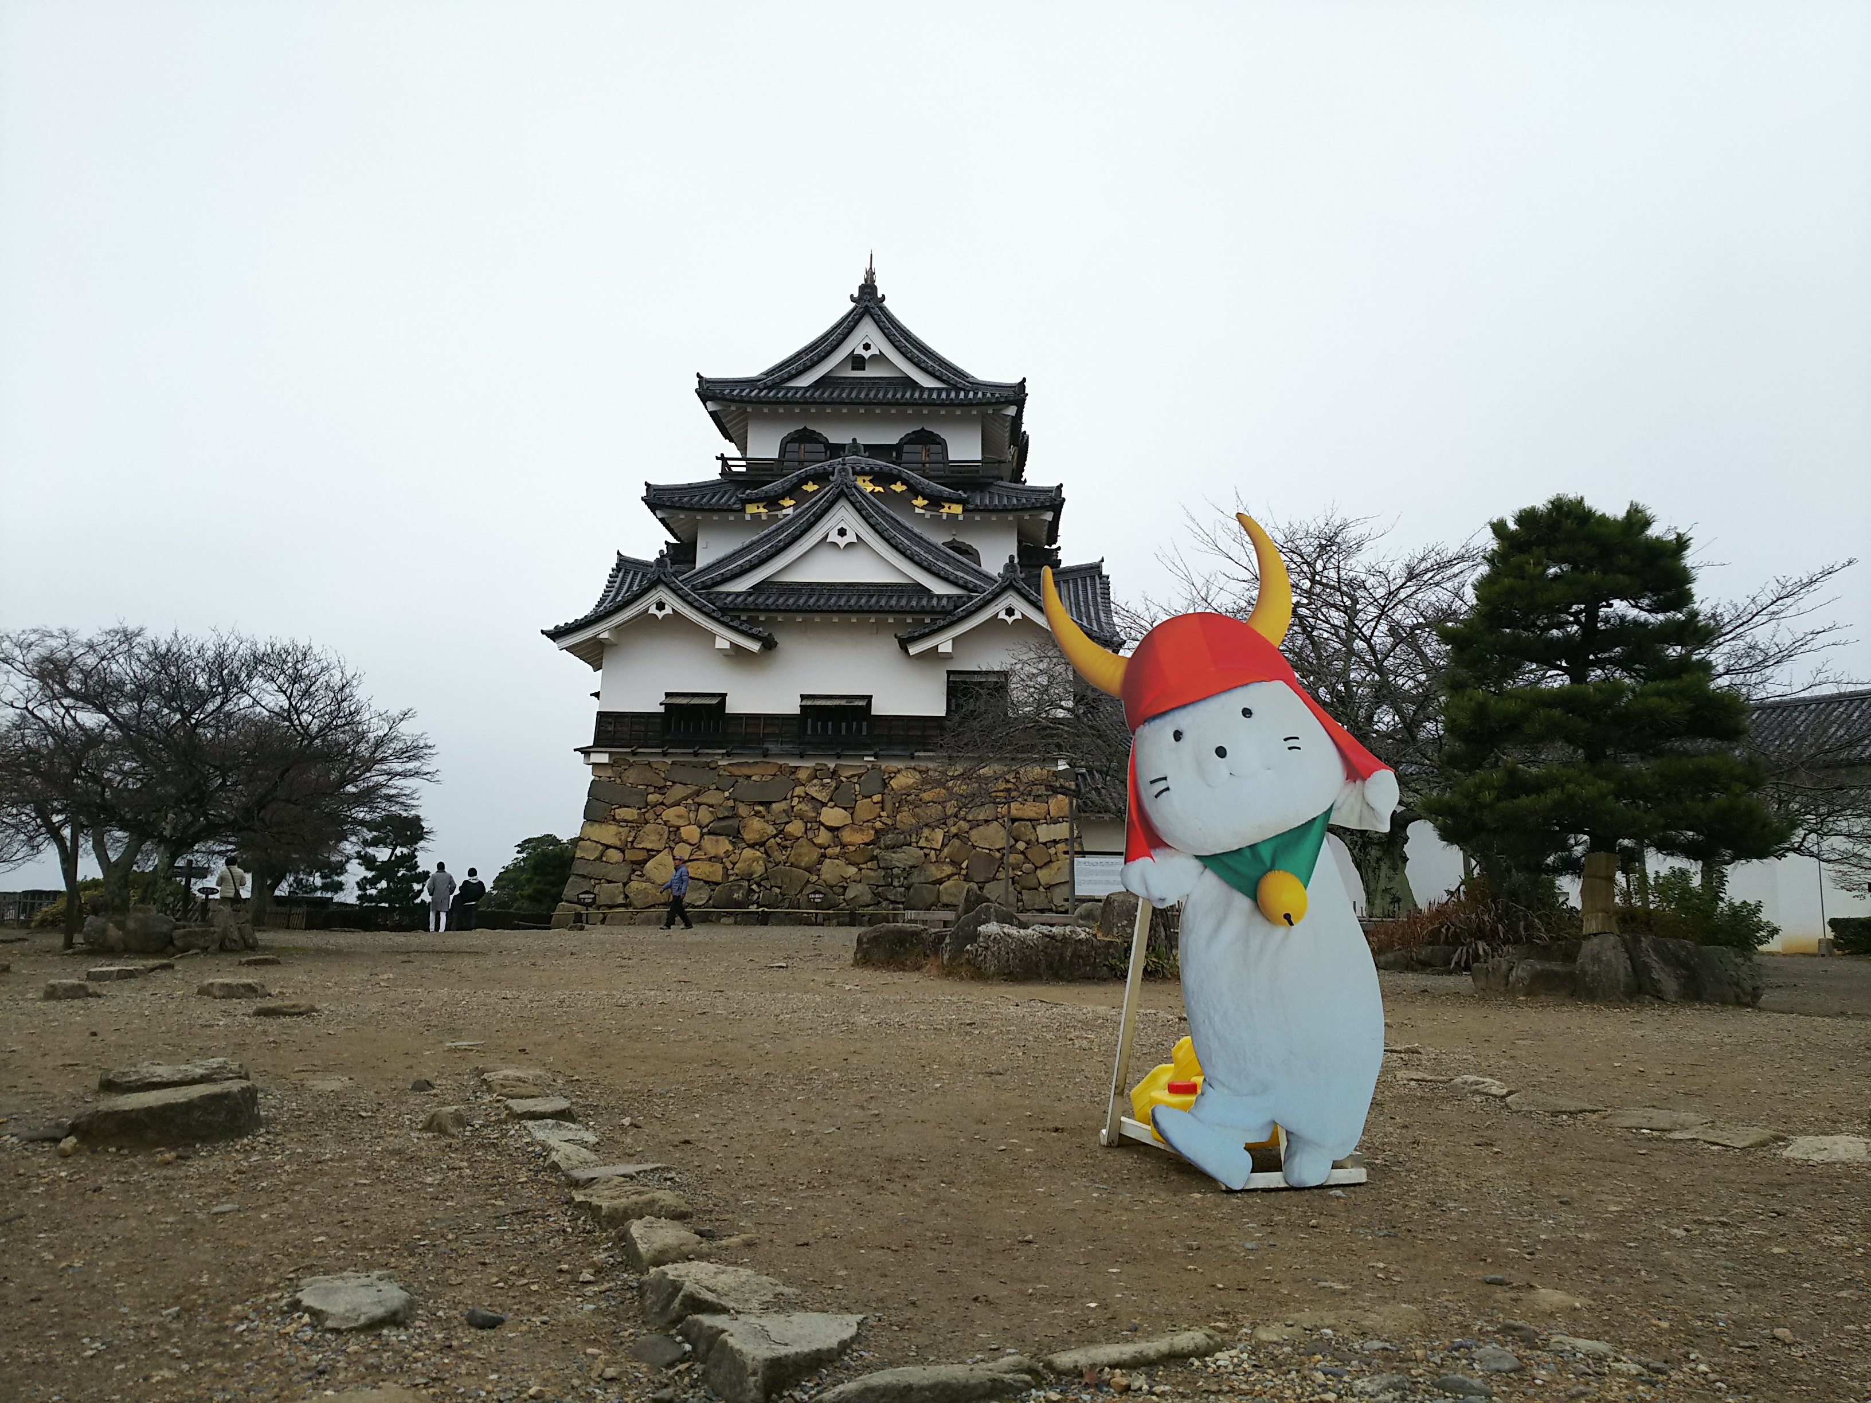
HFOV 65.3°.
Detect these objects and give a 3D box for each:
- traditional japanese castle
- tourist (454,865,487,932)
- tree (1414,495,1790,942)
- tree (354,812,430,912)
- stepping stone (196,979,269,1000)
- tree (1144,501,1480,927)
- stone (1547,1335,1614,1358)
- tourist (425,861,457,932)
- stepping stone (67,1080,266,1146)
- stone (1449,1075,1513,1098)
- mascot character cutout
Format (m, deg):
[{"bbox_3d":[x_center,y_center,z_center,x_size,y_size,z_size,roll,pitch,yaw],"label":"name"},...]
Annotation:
[{"bbox_3d":[-2.560,-3.383,48.900,16.200,20.800,18.500,0,-7,2],"label":"traditional japanese castle"},{"bbox_3d":[-11.435,4.888,35.956,0.600,1.552,0.420,2,-8,-11],"label":"tourist"},{"bbox_3d":[8.534,0.383,18.690,4.600,5.900,4.500,1,-7,0],"label":"tree"},{"bbox_3d":[-14.606,4.578,39.227,2.050,3.140,2.000,3,-9,-20],"label":"tree"},{"bbox_3d":[-4.898,2.004,10.144,0.480,0.120,0.360,4,-9,-25],"label":"stepping stone"},{"bbox_3d":[6.594,0.515,25.315,5.900,7.700,5.600,1,-7,0],"label":"tree"},{"bbox_3d":[0.991,0.998,2.254,0.090,0.030,0.065,-5,-10,34],"label":"stone"},{"bbox_3d":[-11.384,4.452,33.697,0.620,1.680,0.420,1,-7,0],"label":"tourist"},{"bbox_3d":[-2.225,1.187,4.203,0.470,0.130,0.270,5,-9,-32],"label":"stepping stone"},{"bbox_3d":[3.788,2.668,10.147,0.410,0.110,0.300,1,-7,0],"label":"stone"},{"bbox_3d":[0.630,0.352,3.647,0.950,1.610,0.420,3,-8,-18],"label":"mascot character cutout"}]

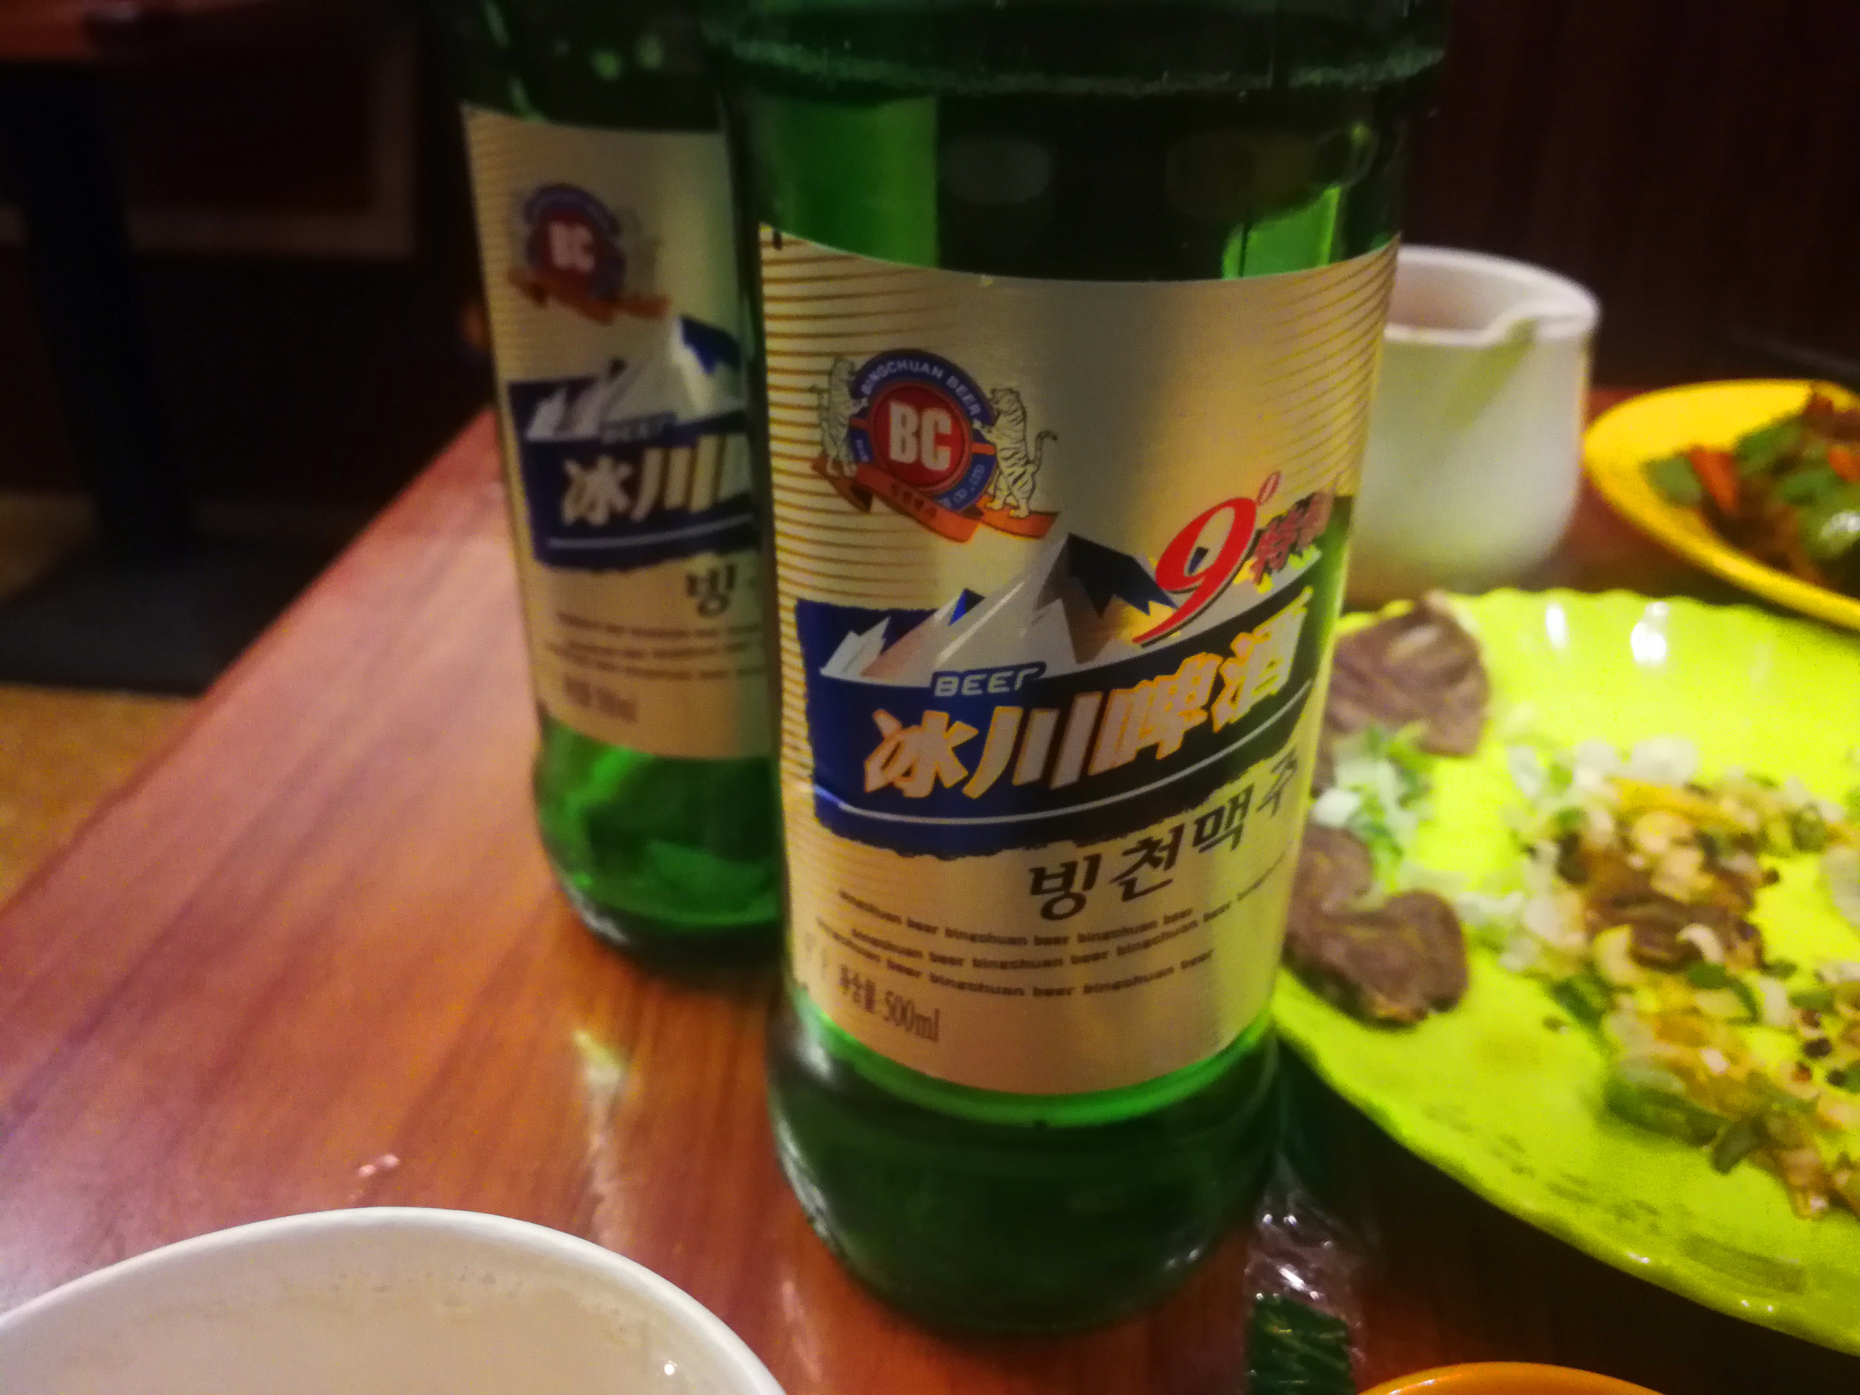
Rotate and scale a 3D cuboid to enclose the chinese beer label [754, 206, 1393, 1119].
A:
[{"bbox_3d":[0.015,0.000,0.156,0.064,0.095,0.022,0,31,-1],"label":"chinese beer label"}]

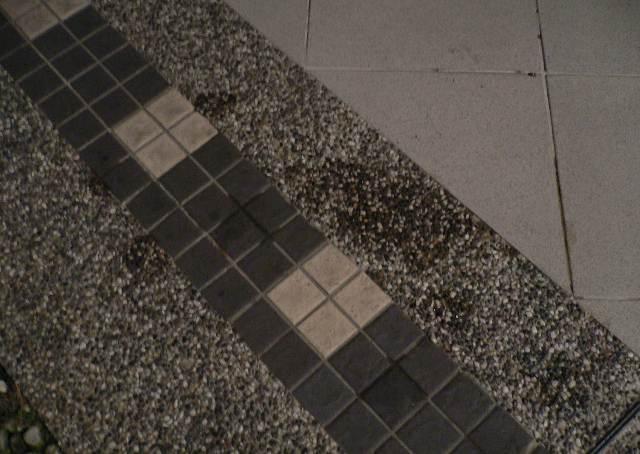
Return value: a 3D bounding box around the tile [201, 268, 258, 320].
[{"bbox_3d":[-0.188,0.143,1.381,0.089,0.010,0.089,-39,69,-17],"label":"tile"}]

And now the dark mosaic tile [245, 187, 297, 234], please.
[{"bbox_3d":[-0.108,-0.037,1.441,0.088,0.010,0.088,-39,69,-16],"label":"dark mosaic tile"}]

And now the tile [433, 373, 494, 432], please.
[{"bbox_3d":[0.282,0.342,1.266,0.089,0.010,0.089,-39,69,-17],"label":"tile"}]

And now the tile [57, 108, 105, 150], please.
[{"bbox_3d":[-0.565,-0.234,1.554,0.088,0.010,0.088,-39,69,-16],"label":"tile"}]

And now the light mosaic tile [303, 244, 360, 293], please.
[{"bbox_3d":[0.025,0.093,1.423,0.089,0.010,0.089,-39,69,-17],"label":"light mosaic tile"}]

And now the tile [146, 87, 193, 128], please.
[{"bbox_3d":[-0.363,-0.285,1.573,0.088,0.010,0.088,-39,69,-16],"label":"tile"}]

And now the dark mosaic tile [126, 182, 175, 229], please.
[{"bbox_3d":[-0.374,-0.047,1.454,0.088,0.010,0.088,-39,69,-16],"label":"dark mosaic tile"}]

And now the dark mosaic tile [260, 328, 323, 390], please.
[{"bbox_3d":[-0.058,0.269,1.313,0.089,0.010,0.089,-39,69,-17],"label":"dark mosaic tile"}]

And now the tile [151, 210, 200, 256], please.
[{"bbox_3d":[-0.310,0.015,1.421,0.088,0.010,0.088,-39,69,-16],"label":"tile"}]

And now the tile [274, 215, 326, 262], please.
[{"bbox_3d":[-0.044,0.025,1.437,0.089,0.010,0.089,-39,69,-17],"label":"tile"}]

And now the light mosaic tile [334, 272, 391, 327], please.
[{"bbox_3d":[0.091,0.157,1.388,0.089,0.010,0.089,-39,69,-17],"label":"light mosaic tile"}]

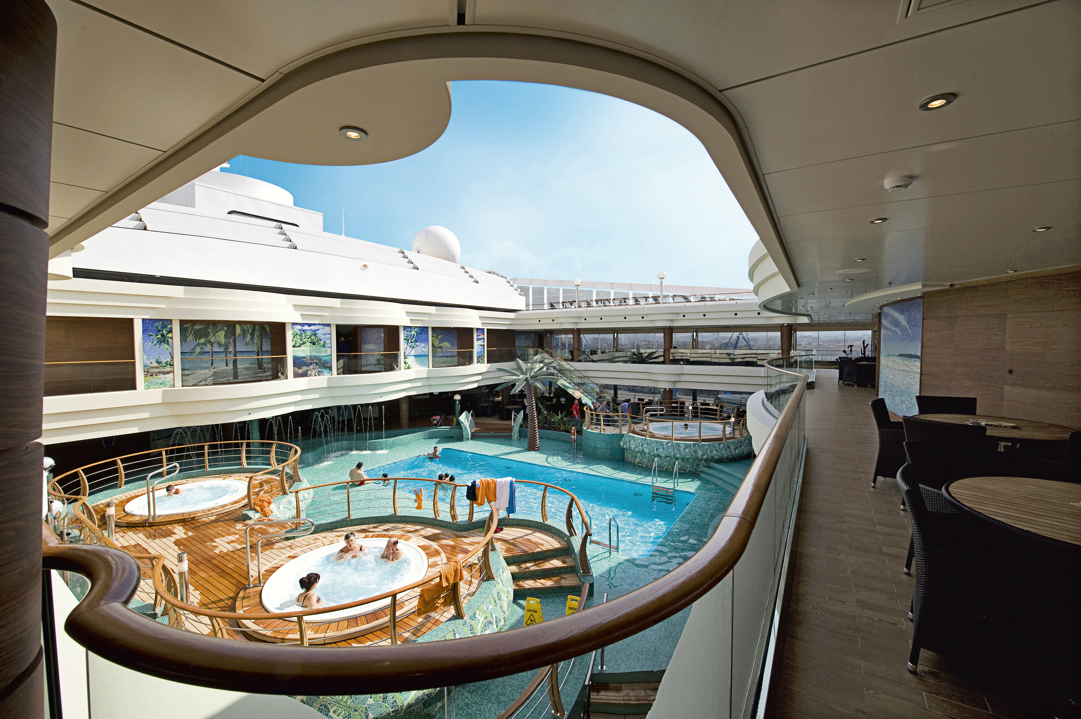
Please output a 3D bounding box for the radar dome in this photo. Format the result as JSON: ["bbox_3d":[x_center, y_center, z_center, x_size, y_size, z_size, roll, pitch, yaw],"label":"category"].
[{"bbox_3d":[-7.431,-7.838,30.000,3.350,3.400,3.350,-1,3,-14],"label":"radar dome"}]

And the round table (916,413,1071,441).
[{"bbox_3d":[4.153,0.982,3.892,1.200,0.740,1.200,2,3,34],"label":"round table"}]

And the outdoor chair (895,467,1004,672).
[{"bbox_3d":[2.103,1.017,1.932,0.610,0.870,0.560,2,4,40],"label":"outdoor chair"}]

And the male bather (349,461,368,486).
[{"bbox_3d":[-6.582,4.169,15.499,0.750,0.880,0.540,-2,3,-33],"label":"male bather"}]

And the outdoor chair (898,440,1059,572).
[{"bbox_3d":[2.658,0.989,2.484,0.560,0.870,0.610,0,3,0],"label":"outdoor chair"}]

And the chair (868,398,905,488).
[{"bbox_3d":[3.821,0.896,4.329,0.560,0.870,0.610,-3,4,-40],"label":"chair"}]

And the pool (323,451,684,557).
[{"bbox_3d":[-1.088,5.298,15.521,11.900,1.400,5.150,2,3,34],"label":"pool"}]

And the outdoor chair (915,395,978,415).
[{"bbox_3d":[4.522,0.884,4.551,0.560,0.870,0.610,1,3,22],"label":"outdoor chair"}]

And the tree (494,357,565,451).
[{"bbox_3d":[-0.416,2.064,20.189,3.200,4.600,3.200,0,3,-1],"label":"tree"}]

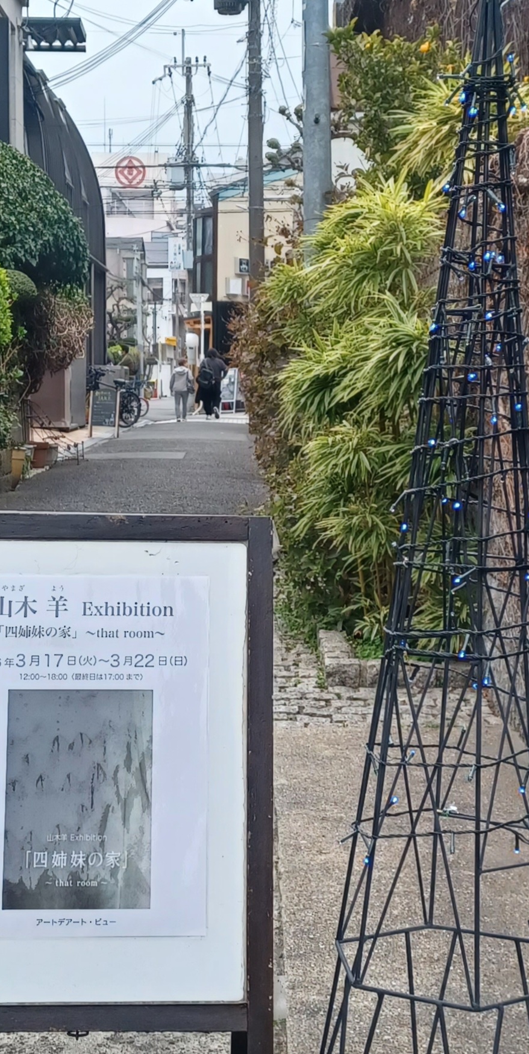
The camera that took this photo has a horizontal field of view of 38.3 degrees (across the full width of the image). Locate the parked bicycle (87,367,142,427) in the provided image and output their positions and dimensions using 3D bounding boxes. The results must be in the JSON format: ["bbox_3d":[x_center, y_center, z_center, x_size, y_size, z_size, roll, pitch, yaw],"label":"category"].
[{"bbox_3d":[-3.000,-2.450,14.400,1.720,1.100,0.570,3,5,31],"label":"parked bicycle"}]

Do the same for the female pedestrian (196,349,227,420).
[{"bbox_3d":[-1.240,-3.320,17.600,0.600,1.650,0.480,0,5,-2],"label":"female pedestrian"}]

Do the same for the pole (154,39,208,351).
[{"bbox_3d":[-2.790,-10.300,25.500,1.750,12.200,0.900,0,5,0],"label":"pole"}]

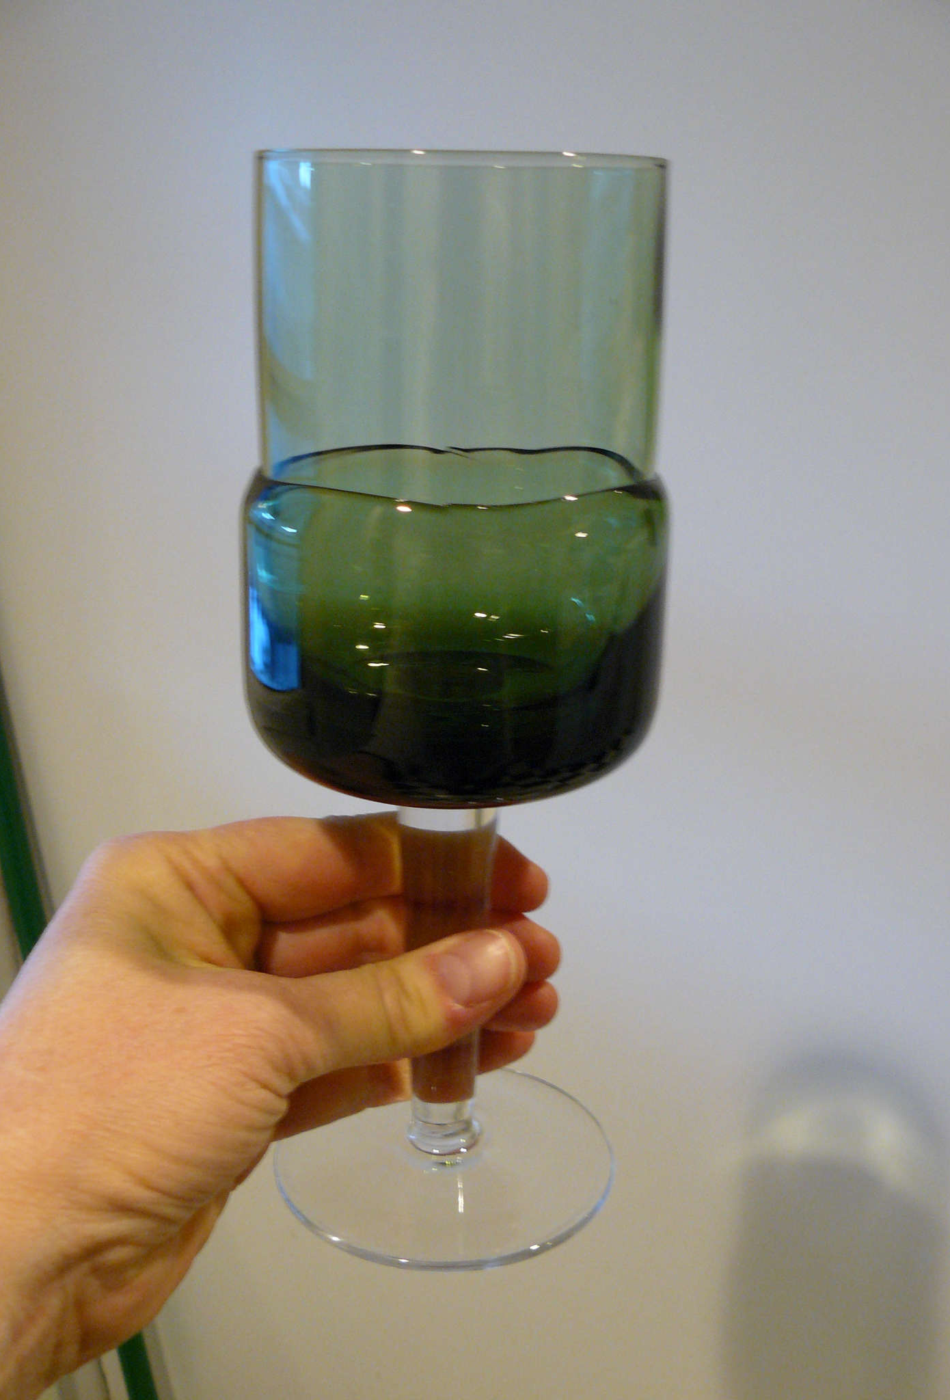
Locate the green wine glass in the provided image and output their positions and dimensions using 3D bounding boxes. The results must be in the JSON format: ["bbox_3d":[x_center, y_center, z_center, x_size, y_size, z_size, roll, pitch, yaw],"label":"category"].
[{"bbox_3d":[-0.004,0.002,0.281,0.076,0.201,0.076,1,18,0],"label":"green wine glass"}]

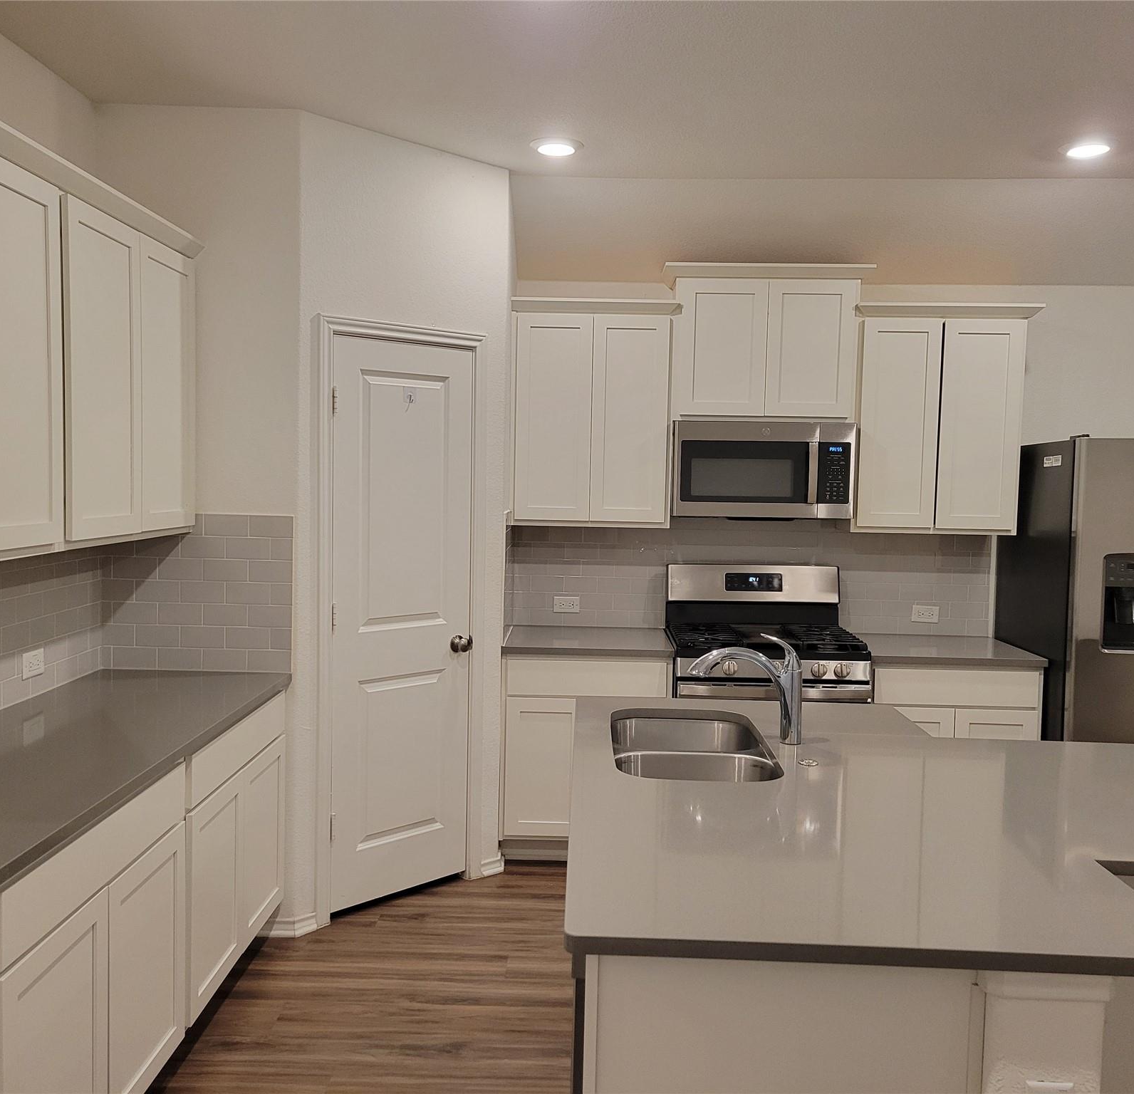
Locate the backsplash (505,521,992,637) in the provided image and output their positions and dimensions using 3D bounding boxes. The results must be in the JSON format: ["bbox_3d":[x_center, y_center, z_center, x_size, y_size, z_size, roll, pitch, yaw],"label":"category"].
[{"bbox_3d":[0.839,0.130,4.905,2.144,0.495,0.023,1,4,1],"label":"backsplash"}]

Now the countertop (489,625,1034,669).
[{"bbox_3d":[0.823,0.414,4.615,2.139,0.033,0.642,1,4,1],"label":"countertop"}]

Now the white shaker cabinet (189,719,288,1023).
[{"bbox_3d":[-1.272,0.891,3.279,0.620,0.823,0.856,1,4,1],"label":"white shaker cabinet"}]

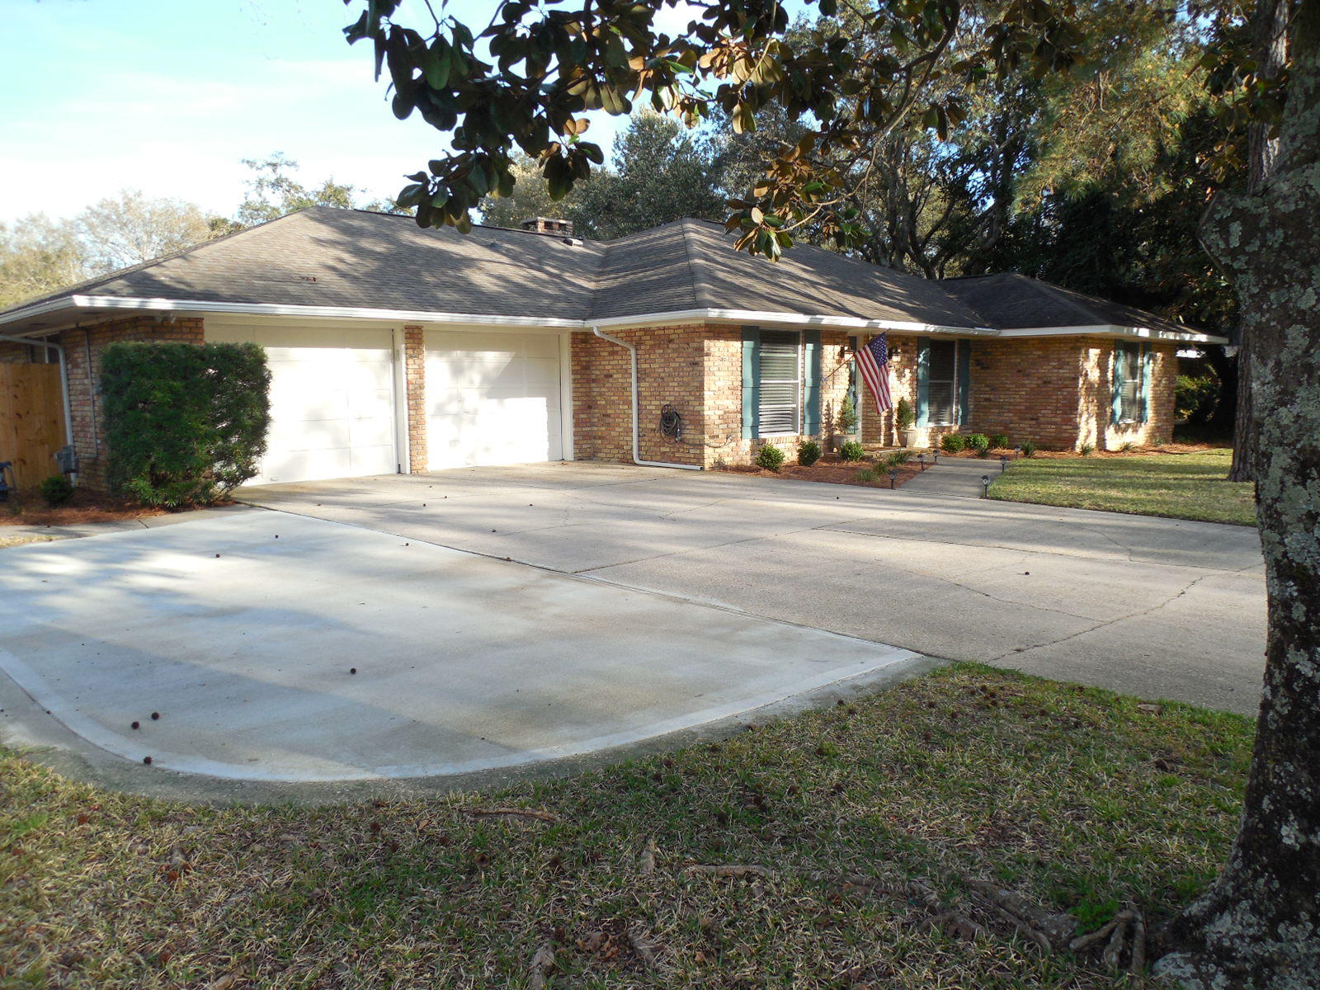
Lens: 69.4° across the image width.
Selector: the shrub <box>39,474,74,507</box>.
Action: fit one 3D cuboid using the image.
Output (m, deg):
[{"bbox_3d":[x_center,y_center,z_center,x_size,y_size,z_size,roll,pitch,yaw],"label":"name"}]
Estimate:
[{"bbox_3d":[-7.431,-0.052,11.710,0.410,0.390,0.410,-5,8,-32],"label":"shrub"}]

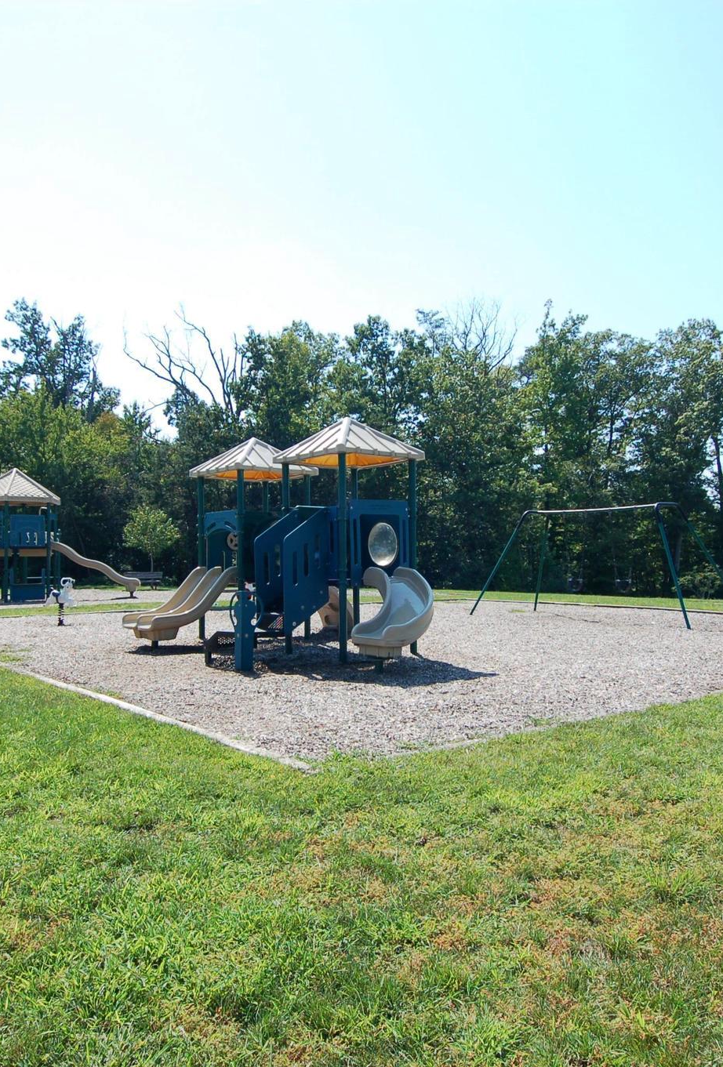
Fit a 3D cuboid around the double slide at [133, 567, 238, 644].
[{"bbox_3d":[-2.688,1.116,12.355,1.477,1.173,0.526,1,-2,-41],"label":"double slide"}]

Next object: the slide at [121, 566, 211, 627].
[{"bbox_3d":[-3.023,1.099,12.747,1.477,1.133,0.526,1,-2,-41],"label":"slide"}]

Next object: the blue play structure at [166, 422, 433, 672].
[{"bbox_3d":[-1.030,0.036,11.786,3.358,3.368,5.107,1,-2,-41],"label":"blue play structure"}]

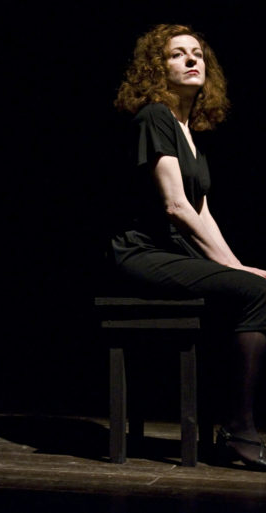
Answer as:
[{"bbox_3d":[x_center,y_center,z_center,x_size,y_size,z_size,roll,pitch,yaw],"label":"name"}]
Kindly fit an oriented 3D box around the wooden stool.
[{"bbox_3d":[0.093,0.381,3.465,0.347,0.508,0.347,0,-1,14],"label":"wooden stool"}]

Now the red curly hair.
[{"bbox_3d":[0.122,-0.567,3.440,0.310,0.335,0.360,-1,-1,45],"label":"red curly hair"}]

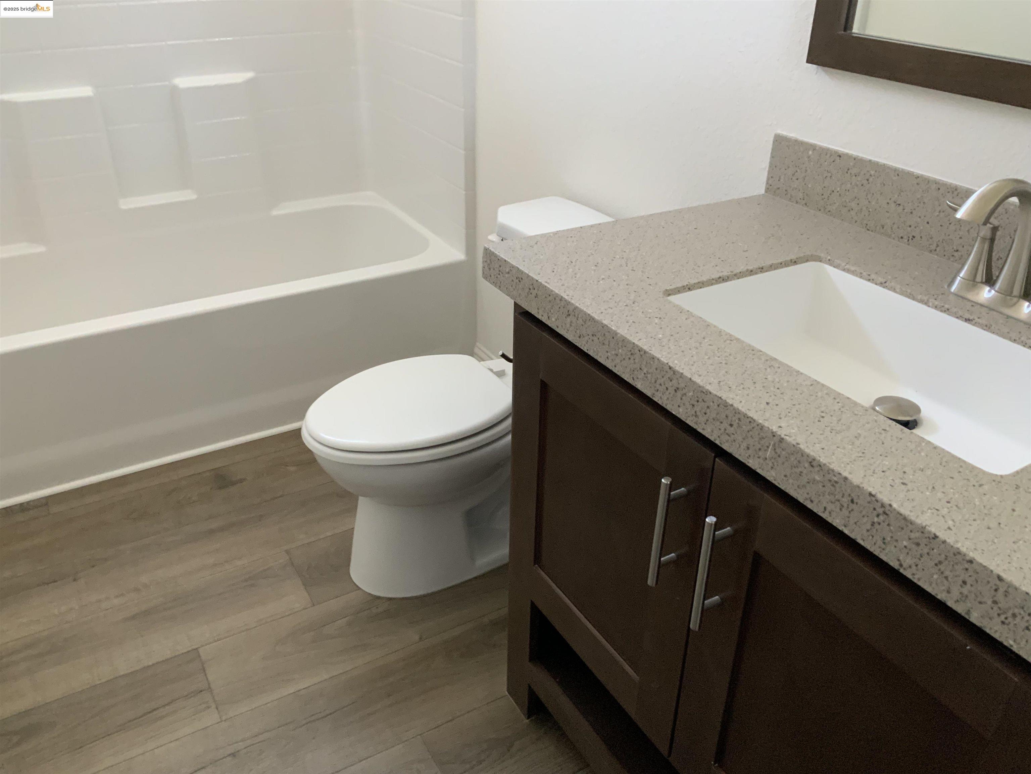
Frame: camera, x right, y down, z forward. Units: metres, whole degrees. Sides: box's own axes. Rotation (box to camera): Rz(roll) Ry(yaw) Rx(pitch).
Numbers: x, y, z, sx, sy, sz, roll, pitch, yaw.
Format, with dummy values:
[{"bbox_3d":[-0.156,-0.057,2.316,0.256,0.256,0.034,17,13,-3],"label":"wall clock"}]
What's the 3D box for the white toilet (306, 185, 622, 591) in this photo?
[{"bbox_3d":[-0.105,0.049,1.867,0.715,0.720,0.460,-15,33,-27],"label":"white toilet"}]

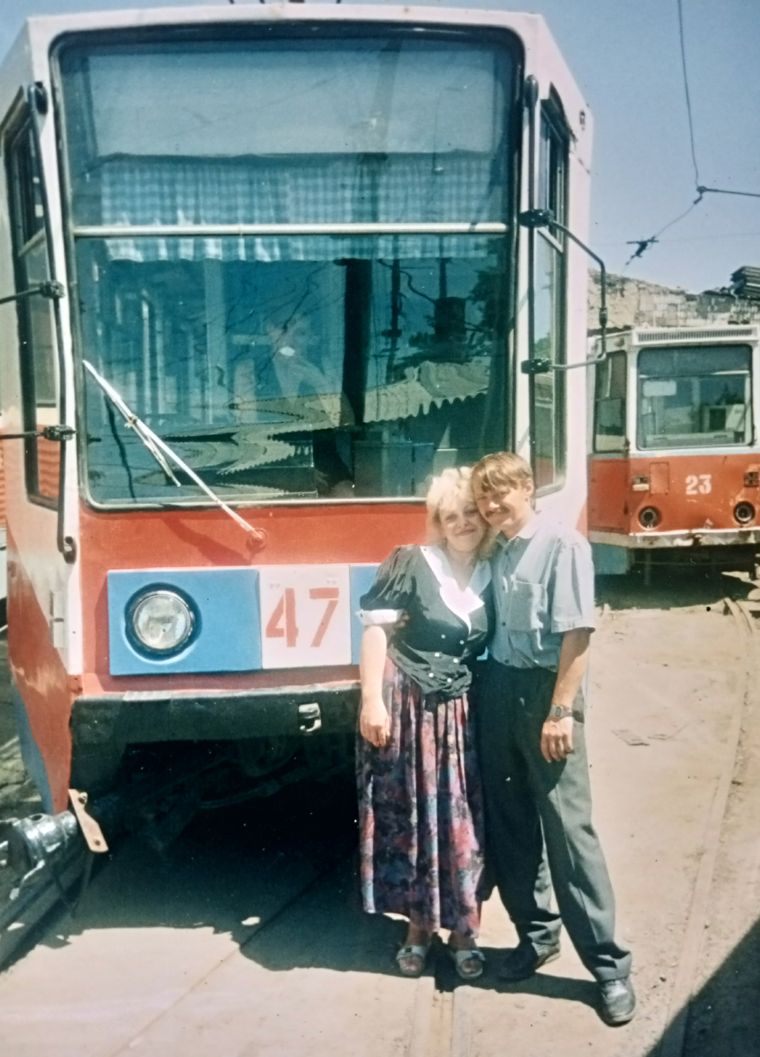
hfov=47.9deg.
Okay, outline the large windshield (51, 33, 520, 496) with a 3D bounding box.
[{"bbox_3d":[-0.285,-0.856,2.880,1.500,1.560,0.070,-1,7,-3],"label":"large windshield"}]

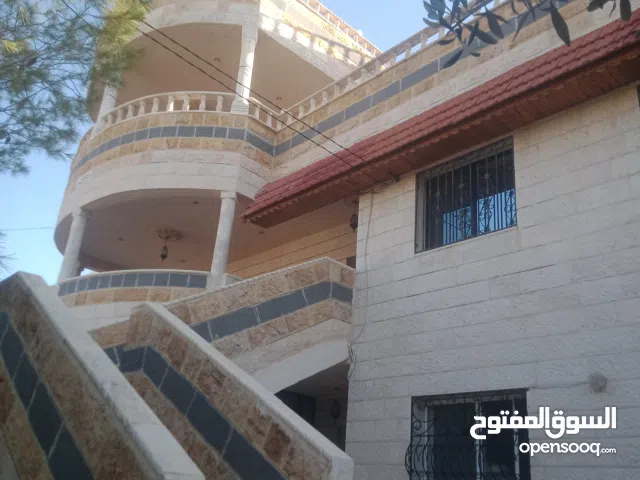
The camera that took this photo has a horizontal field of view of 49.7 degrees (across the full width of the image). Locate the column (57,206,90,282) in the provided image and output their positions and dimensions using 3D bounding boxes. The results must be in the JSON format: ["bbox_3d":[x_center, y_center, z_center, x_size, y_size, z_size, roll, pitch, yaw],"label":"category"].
[{"bbox_3d":[-4.803,0.210,13.427,0.280,1.607,0.280,21,-26,-37],"label":"column"}]

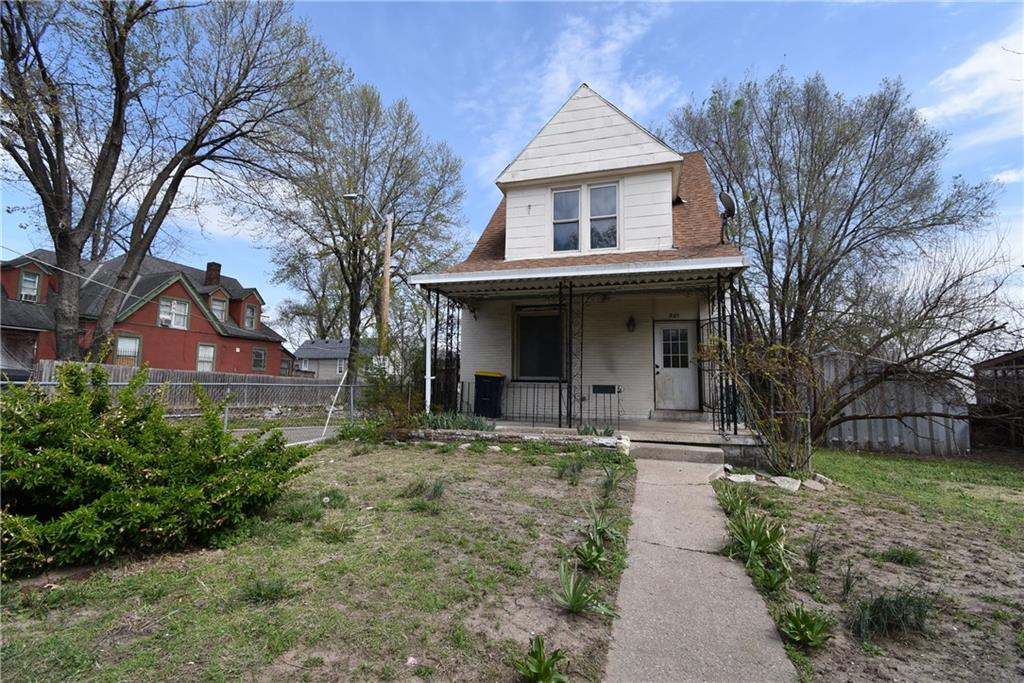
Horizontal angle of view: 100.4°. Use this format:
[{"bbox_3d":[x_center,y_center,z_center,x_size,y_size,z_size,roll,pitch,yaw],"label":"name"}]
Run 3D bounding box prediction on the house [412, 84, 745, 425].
[{"bbox_3d":[1.954,-1.691,11.843,6.400,8.100,8.300,-1,-7,16],"label":"house"}]

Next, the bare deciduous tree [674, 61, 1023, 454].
[{"bbox_3d":[8.747,-2.127,11.268,8.900,9.900,8.000,1,-6,0],"label":"bare deciduous tree"}]

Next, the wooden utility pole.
[{"bbox_3d":[-4.730,-0.888,15.858,0.290,7.850,0.290,1,-6,0],"label":"wooden utility pole"}]

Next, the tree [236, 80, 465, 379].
[{"bbox_3d":[-8.519,-5.169,22.482,11.800,17.000,11.000,1,-6,0],"label":"tree"}]

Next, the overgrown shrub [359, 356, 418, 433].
[{"bbox_3d":[-2.626,1.134,9.001,1.200,1.550,1.200,1,-6,0],"label":"overgrown shrub"}]

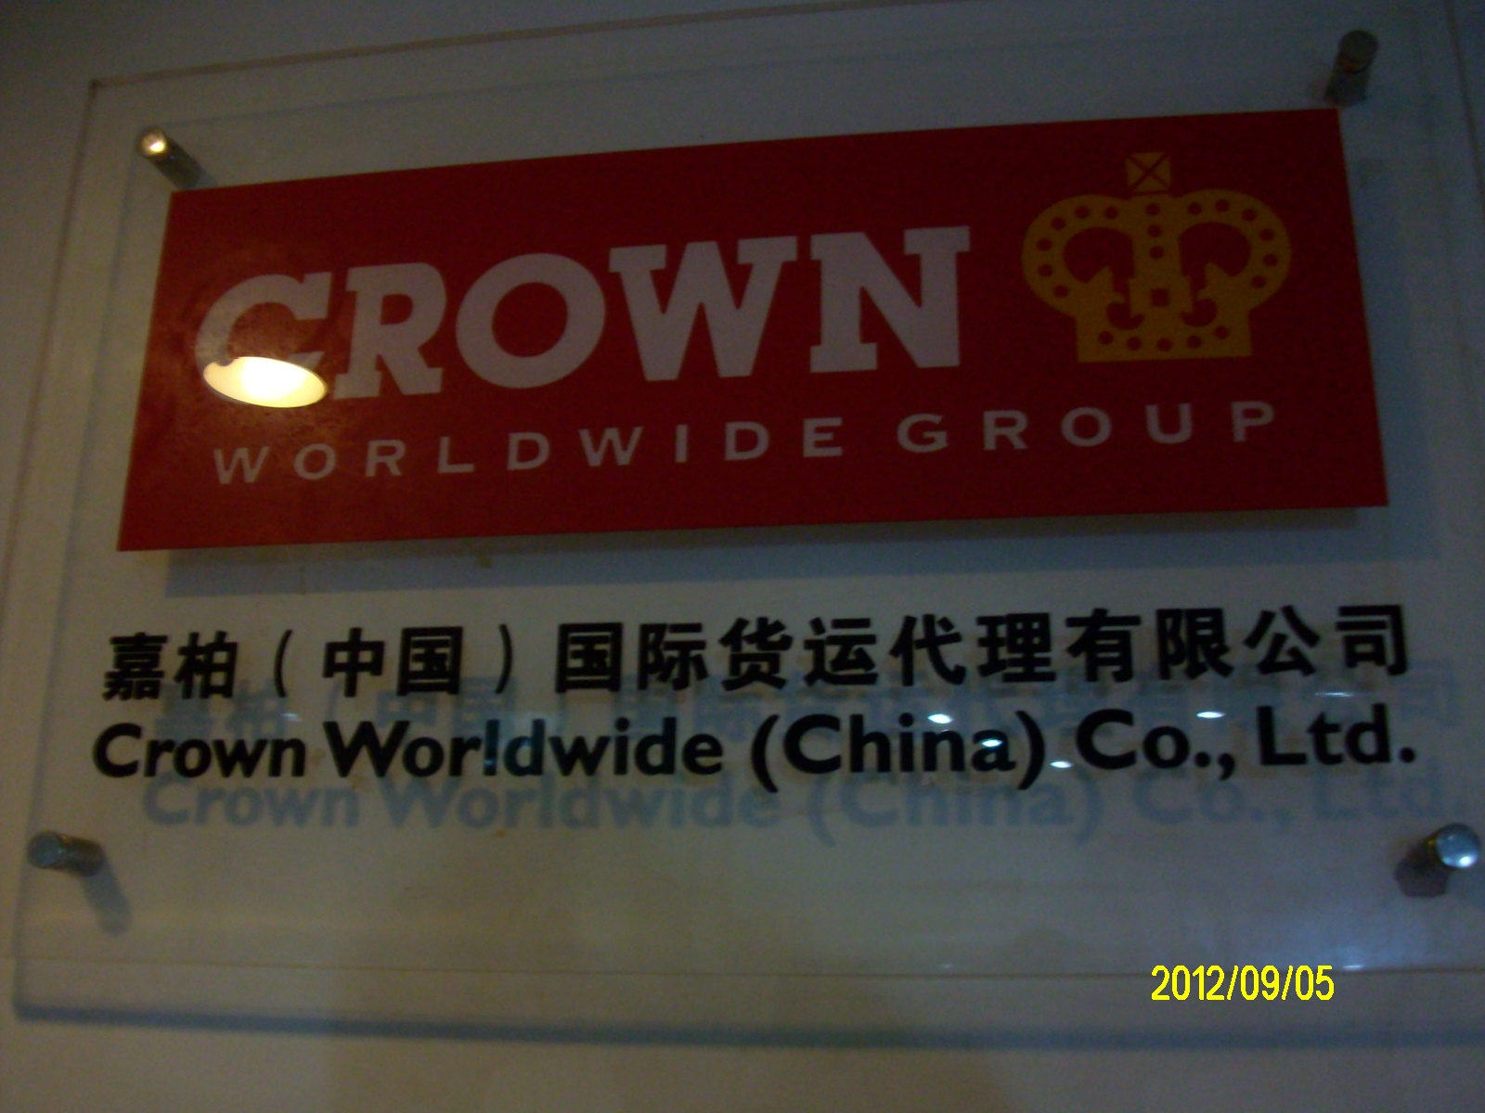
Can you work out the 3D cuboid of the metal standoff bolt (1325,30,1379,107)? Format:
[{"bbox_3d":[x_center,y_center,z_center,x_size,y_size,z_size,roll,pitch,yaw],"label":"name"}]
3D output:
[{"bbox_3d":[0.372,-0.298,0.891,0.020,0.020,0.045,-2,-17,8],"label":"metal standoff bolt"}]

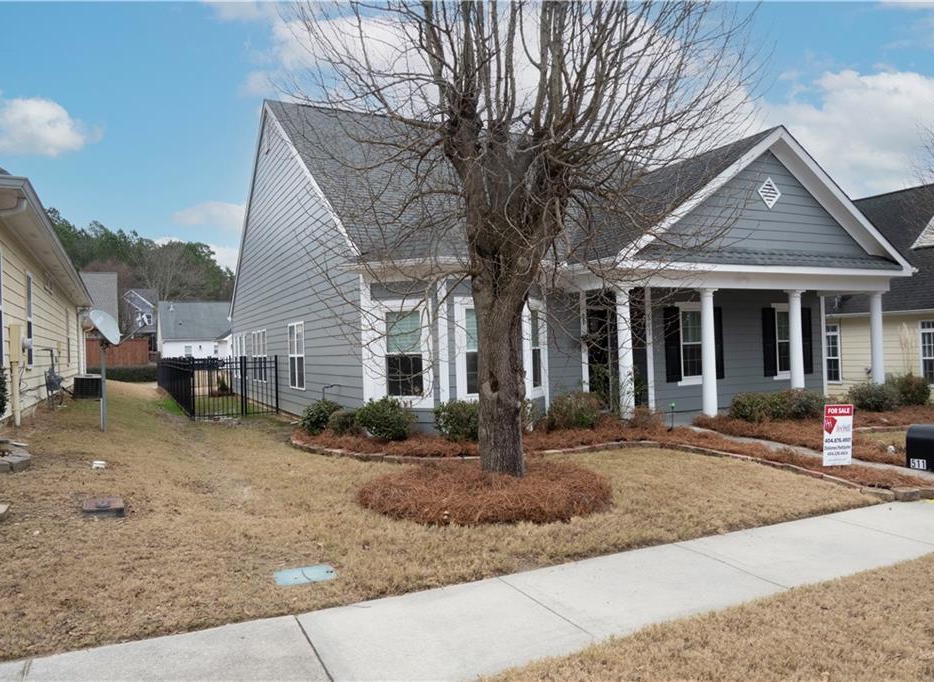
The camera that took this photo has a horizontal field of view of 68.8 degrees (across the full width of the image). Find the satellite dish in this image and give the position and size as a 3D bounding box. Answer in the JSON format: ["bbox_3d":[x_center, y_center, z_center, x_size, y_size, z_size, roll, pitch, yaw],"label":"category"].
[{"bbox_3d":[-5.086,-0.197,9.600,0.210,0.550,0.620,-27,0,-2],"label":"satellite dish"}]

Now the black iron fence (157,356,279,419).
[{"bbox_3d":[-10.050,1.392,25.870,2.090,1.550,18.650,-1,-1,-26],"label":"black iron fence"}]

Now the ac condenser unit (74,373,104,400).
[{"bbox_3d":[-9.754,1.163,17.619,0.620,0.640,0.620,-1,-1,-26],"label":"ac condenser unit"}]

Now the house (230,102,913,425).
[{"bbox_3d":[0.064,-2.498,20.243,11.700,8.450,19.050,-1,-1,-26],"label":"house"}]

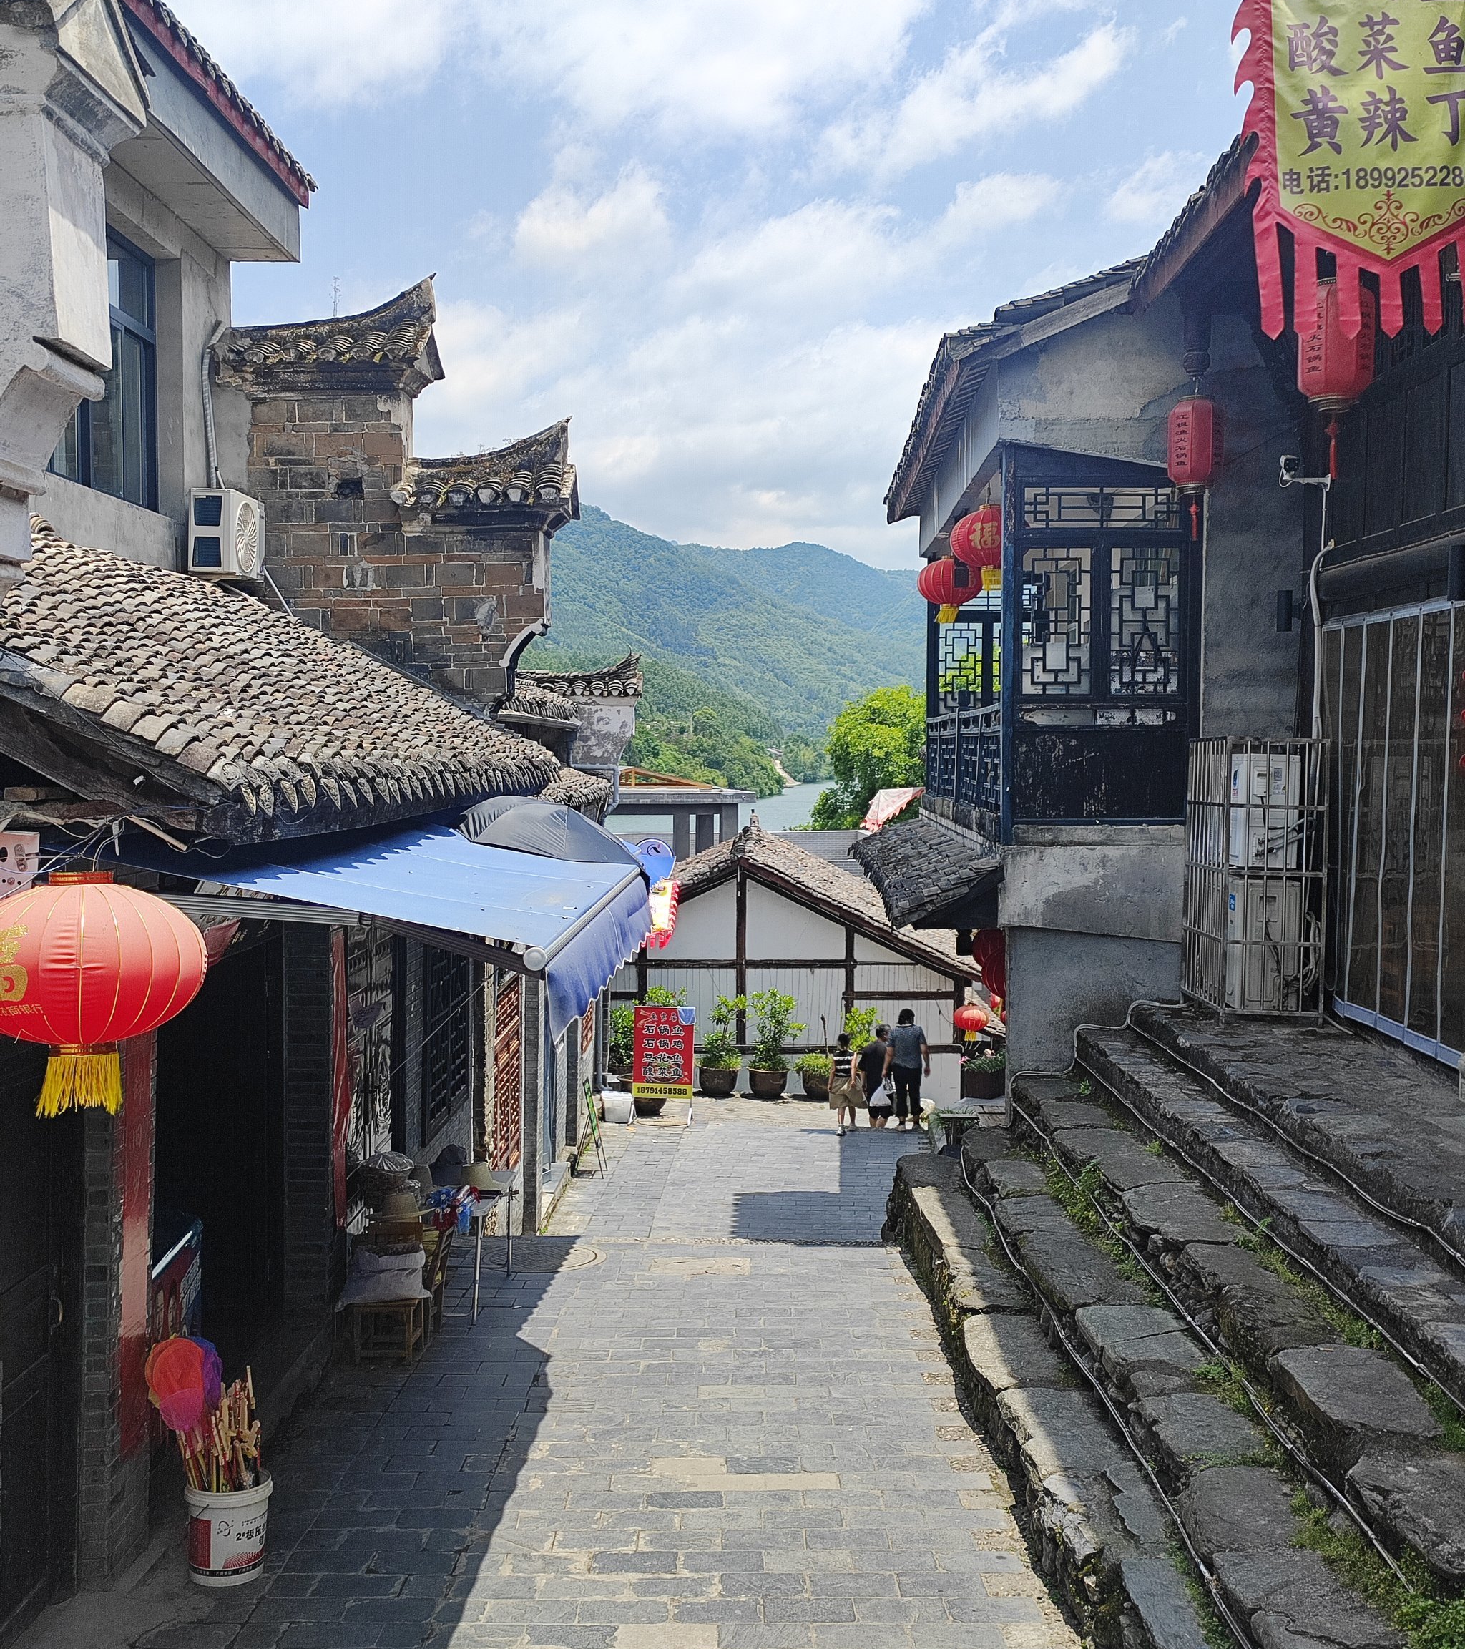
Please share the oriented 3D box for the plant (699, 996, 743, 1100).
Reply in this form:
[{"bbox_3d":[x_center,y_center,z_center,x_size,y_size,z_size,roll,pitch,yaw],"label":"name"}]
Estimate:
[{"bbox_3d":[-0.157,3.227,20.700,0.680,1.502,0.650,0,3,-3],"label":"plant"}]

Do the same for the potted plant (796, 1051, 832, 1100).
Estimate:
[{"bbox_3d":[1.298,3.635,20.500,0.740,0.677,0.680,0,3,-3],"label":"potted plant"}]

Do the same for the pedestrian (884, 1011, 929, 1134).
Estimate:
[{"bbox_3d":[2.270,3.188,18.400,0.600,1.614,0.360,0,3,5],"label":"pedestrian"}]

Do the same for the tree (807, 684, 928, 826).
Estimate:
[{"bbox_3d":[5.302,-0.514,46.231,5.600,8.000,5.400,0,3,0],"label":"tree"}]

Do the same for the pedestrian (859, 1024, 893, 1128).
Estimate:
[{"bbox_3d":[1.923,3.450,18.800,0.490,1.588,0.380,1,3,15],"label":"pedestrian"}]

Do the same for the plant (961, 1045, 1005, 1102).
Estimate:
[{"bbox_3d":[3.575,3.480,19.900,0.680,0.776,0.500,0,3,-3],"label":"plant"}]

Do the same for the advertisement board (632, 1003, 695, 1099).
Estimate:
[{"bbox_3d":[-0.906,2.996,18.600,0.800,1.259,0.120,0,3,8],"label":"advertisement board"}]

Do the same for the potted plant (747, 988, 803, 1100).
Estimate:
[{"bbox_3d":[0.592,3.180,20.650,0.760,1.599,0.720,0,3,-3],"label":"potted plant"}]

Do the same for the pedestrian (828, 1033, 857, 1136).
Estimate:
[{"bbox_3d":[1.428,3.325,18.200,0.430,1.350,0.360,0,3,5],"label":"pedestrian"}]

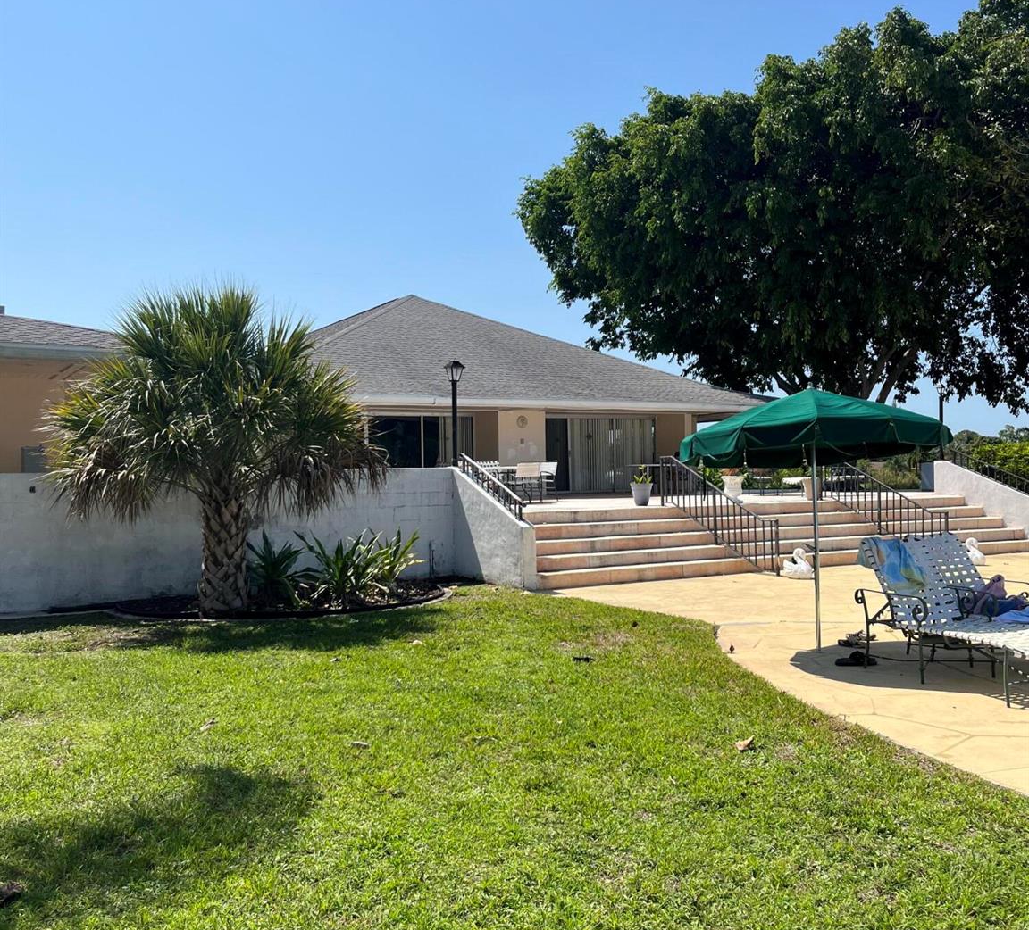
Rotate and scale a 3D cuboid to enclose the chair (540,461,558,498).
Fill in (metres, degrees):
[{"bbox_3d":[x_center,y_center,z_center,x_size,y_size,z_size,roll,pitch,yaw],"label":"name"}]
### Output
[{"bbox_3d":[0.692,0.324,20.800,0.550,0.830,0.530,-1,0,-25],"label":"chair"}]

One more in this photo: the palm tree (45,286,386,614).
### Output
[{"bbox_3d":[-3.401,-0.204,12.000,3.800,3.800,3.700,-1,0,-16],"label":"palm tree"}]

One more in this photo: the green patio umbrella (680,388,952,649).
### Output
[{"bbox_3d":[2.643,0.476,9.079,2.280,2.290,2.280,-2,-1,16],"label":"green patio umbrella"}]

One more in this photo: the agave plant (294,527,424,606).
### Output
[{"bbox_3d":[-1.924,1.251,12.800,1.500,0.880,1.300,-1,0,-9],"label":"agave plant"}]

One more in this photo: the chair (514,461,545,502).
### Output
[{"bbox_3d":[0.296,0.328,20.300,0.540,0.830,0.560,-1,0,-41],"label":"chair"}]

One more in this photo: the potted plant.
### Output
[{"bbox_3d":[2.209,0.381,18.000,0.390,0.670,0.390,-1,0,7],"label":"potted plant"}]

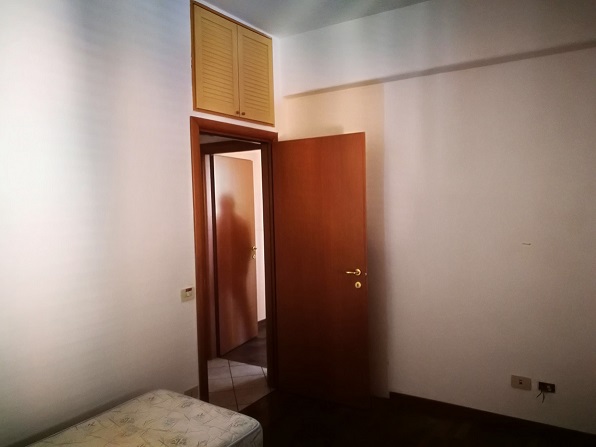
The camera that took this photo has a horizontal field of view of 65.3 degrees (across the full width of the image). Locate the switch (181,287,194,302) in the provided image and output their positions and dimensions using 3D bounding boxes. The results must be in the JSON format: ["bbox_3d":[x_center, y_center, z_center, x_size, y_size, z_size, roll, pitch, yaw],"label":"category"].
[{"bbox_3d":[-0.725,0.473,3.086,0.013,0.081,0.120,0,3,33],"label":"switch"}]

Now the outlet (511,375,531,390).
[{"bbox_3d":[1.508,1.079,3.138,0.120,0.081,0.013,0,3,33],"label":"outlet"}]

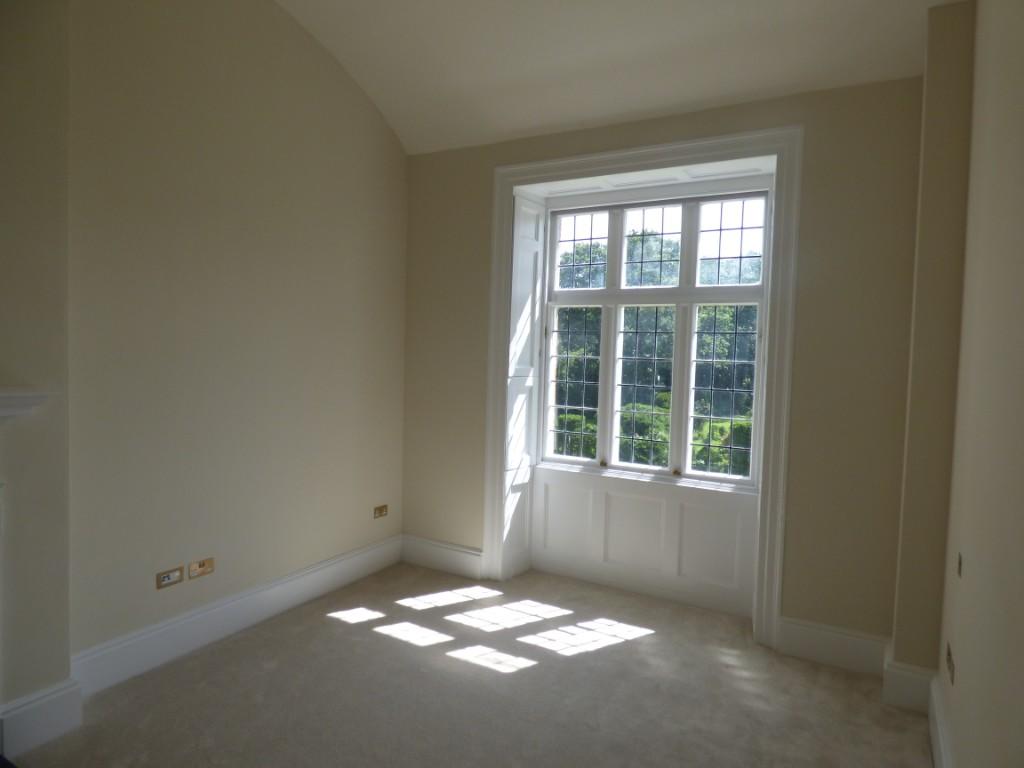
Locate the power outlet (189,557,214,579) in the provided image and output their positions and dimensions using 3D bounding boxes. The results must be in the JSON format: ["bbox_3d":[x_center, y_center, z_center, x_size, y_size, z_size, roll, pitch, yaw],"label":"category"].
[{"bbox_3d":[-1.750,1.029,3.331,0.013,0.082,0.148,3,3,29],"label":"power outlet"}]

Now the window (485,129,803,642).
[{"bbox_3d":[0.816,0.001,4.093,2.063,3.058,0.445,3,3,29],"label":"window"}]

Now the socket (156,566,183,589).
[{"bbox_3d":[-1.835,1.035,3.177,0.013,0.081,0.148,3,3,29],"label":"socket"}]

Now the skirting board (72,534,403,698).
[{"bbox_3d":[-1.500,1.364,3.804,0.030,0.218,2.394,3,3,29],"label":"skirting board"}]

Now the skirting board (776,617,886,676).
[{"bbox_3d":[1.809,1.483,3.357,0.504,0.220,0.030,3,3,29],"label":"skirting board"}]

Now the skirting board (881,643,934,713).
[{"bbox_3d":[2.021,1.502,3.046,0.212,0.222,0.294,3,3,29],"label":"skirting board"}]

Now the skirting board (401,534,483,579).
[{"bbox_3d":[-0.575,1.354,4.668,0.793,0.222,0.030,3,3,29],"label":"skirting board"}]

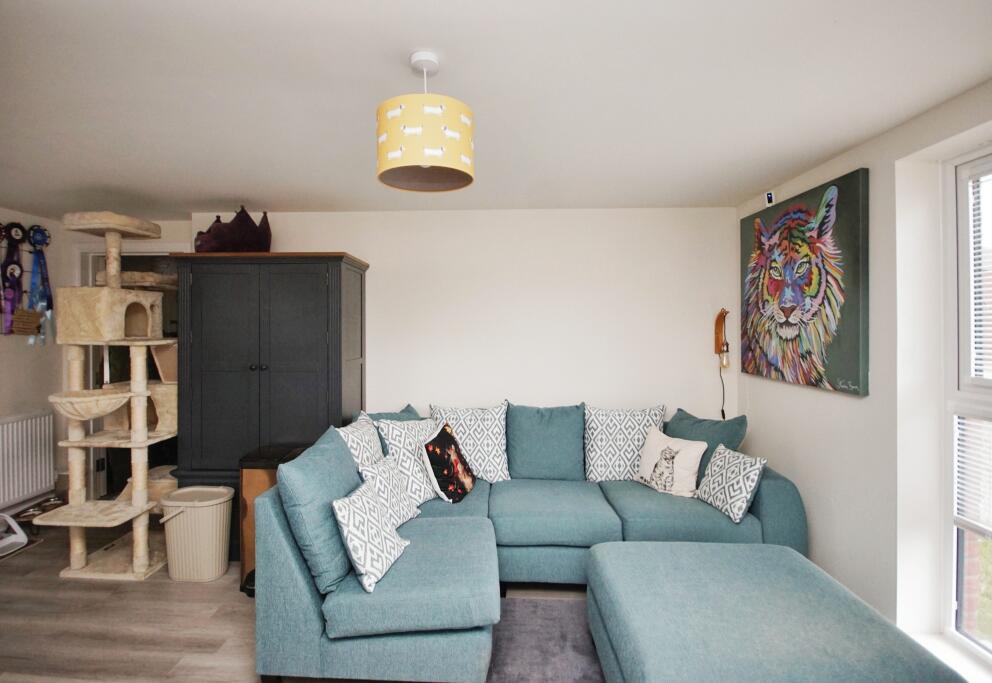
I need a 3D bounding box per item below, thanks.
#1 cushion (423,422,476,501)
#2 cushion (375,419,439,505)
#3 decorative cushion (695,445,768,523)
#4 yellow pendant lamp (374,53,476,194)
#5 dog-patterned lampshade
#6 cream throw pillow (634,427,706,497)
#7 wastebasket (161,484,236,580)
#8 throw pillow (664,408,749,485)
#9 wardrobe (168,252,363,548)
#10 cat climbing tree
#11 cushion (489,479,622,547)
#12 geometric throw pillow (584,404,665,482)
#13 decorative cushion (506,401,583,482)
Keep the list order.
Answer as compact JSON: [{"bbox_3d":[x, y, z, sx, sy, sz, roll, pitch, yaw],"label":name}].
[{"bbox_3d":[-0.287,0.770,2.720,0.120,0.390,0.390,-27,-2,16],"label":"cushion"},{"bbox_3d":[-0.480,0.715,2.600,0.150,0.490,0.490,-25,-16,23],"label":"cushion"},{"bbox_3d":[1.390,0.825,2.550,0.120,0.370,0.370,27,-2,-13],"label":"decorative cushion"},{"bbox_3d":[-0.231,-0.732,1.390,0.308,0.410,0.308,0,1,0],"label":"yellow pendant lamp"},{"bbox_3d":[-0.231,-0.636,1.390,0.308,0.212,0.308,0,1,0],"label":"dog-patterned lampshade"},{"bbox_3d":[1.190,0.800,2.890,0.380,0.380,0.120,10,-25,33],"label":"cream throw pillow"},{"bbox_3d":[-1.770,1.137,2.545,0.315,0.452,0.280,0,1,-6],"label":"wastebasket"},{"bbox_3d":[1.450,0.745,2.930,0.480,0.460,0.160,-2,-18,36],"label":"throw pillow"},{"bbox_3d":[-1.515,0.407,2.985,1.110,1.950,0.540,0,1,1],"label":"wardrobe"},{"bbox_3d":[-2.270,0.319,2.700,0.550,2.080,0.740,0,1,0],"label":"cat climbing tree"},{"bbox_3d":[0.315,1.001,2.555,0.710,0.175,0.630,0,1,0],"label":"cushion"},{"bbox_3d":[0.858,0.672,2.870,0.530,0.510,0.160,0,-11,0],"label":"geometric throw pillow"},{"bbox_3d":[0.330,0.665,2.870,0.520,0.510,0.170,0,-11,0],"label":"decorative cushion"}]

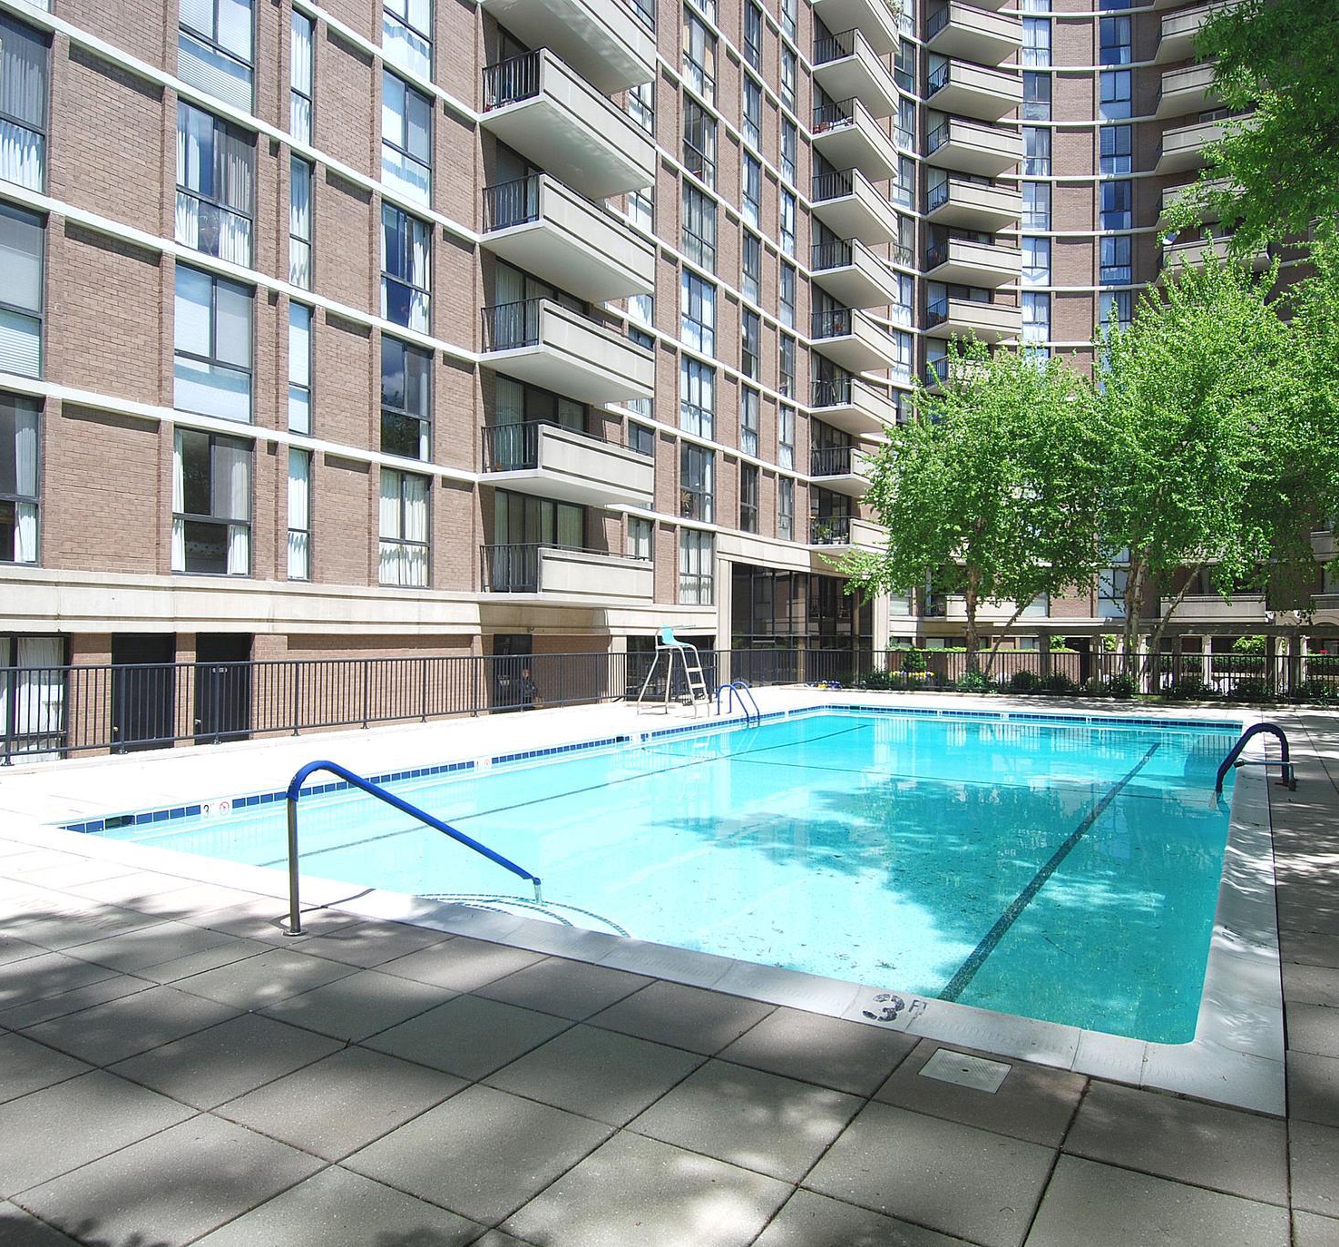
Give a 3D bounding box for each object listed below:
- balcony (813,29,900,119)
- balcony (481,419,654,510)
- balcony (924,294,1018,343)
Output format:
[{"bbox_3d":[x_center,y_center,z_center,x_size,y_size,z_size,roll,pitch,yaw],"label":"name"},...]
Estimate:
[{"bbox_3d":[7.770,-22.298,38.180,1.750,1.220,4.450,0,-1,33],"label":"balcony"},{"bbox_3d":[-2.320,-3.735,22.374,1.750,1.220,4.450,0,-1,32],"label":"balcony"},{"bbox_3d":[13.750,-13.640,42.000,4.100,1.120,1.750,0,-1,-20],"label":"balcony"}]

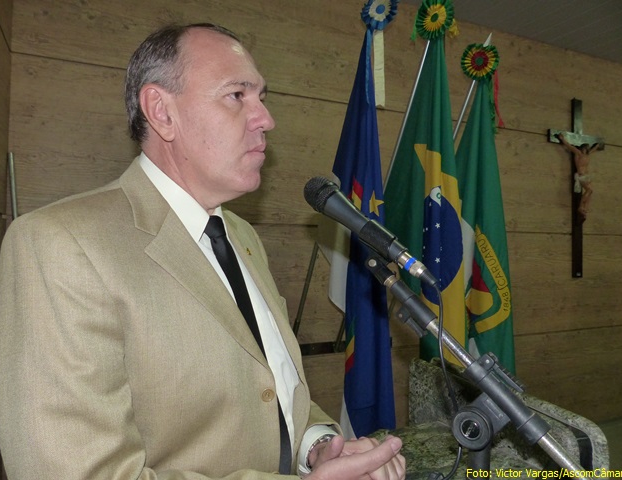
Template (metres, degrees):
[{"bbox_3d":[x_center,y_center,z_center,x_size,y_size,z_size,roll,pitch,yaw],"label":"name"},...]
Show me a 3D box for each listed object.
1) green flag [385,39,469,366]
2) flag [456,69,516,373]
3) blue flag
[{"bbox_3d":[0.537,-0.056,2.150,0.370,1.830,0.240,0,-2,-5],"label":"green flag"},{"bbox_3d":[0.845,0.030,2.280,0.340,1.760,0.220,0,-2,-5],"label":"flag"},{"bbox_3d":[0.215,-0.029,2.050,0.320,1.840,0.220,0,-2,-5],"label":"blue flag"}]

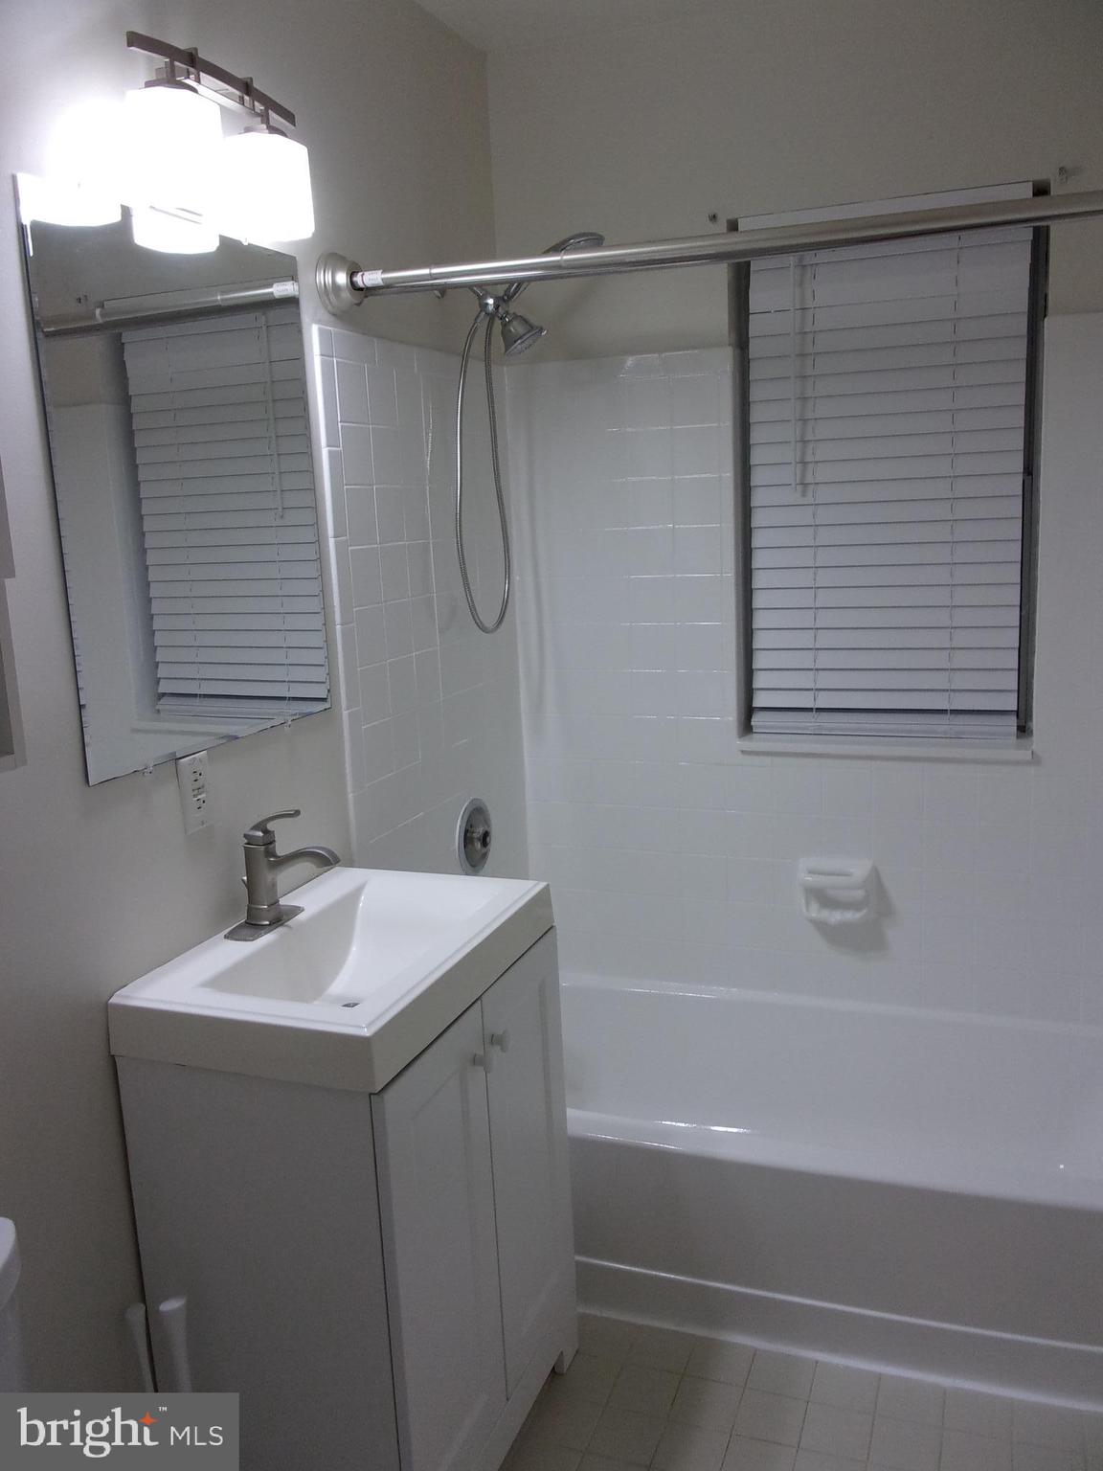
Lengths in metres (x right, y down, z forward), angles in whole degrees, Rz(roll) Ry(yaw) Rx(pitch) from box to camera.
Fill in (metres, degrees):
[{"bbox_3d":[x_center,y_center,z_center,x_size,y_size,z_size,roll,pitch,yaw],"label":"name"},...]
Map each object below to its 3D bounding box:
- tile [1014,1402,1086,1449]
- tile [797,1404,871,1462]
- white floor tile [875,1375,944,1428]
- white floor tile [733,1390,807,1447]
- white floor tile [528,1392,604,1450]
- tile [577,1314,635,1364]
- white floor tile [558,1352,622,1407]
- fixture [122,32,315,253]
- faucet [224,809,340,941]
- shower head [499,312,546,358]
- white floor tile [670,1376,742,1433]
[{"bbox_3d":[0.823,1.149,1.974,0.108,0.009,0.108,1,11,20],"label":"tile"},{"bbox_3d":[0.467,1.142,1.948,0.107,0.010,0.107,1,11,20],"label":"tile"},{"bbox_3d":[0.606,1.124,2.010,0.107,0.010,0.107,1,11,20],"label":"white floor tile"},{"bbox_3d":[0.375,1.160,2.020,0.108,0.009,0.108,1,11,20],"label":"white floor tile"},{"bbox_3d":[0.020,1.153,1.998,0.107,0.010,0.107,1,11,20],"label":"white floor tile"},{"bbox_3d":[0.104,1.133,2.232,0.108,0.009,0.108,1,11,20],"label":"tile"},{"bbox_3d":[0.064,1.154,2.127,0.108,0.009,0.108,1,11,20],"label":"white floor tile"},{"bbox_3d":[-0.474,-0.804,1.633,0.141,0.210,0.378,1,11,20],"label":"fixture"},{"bbox_3d":[-0.401,0.205,1.837,0.172,0.187,0.158,1,11,20],"label":"faucet"},{"bbox_3d":[-0.071,-0.805,2.361,0.088,0.073,0.088,-33,3,15],"label":"shower head"},{"bbox_3d":[0.270,1.158,2.055,0.108,0.009,0.108,1,11,20],"label":"white floor tile"}]

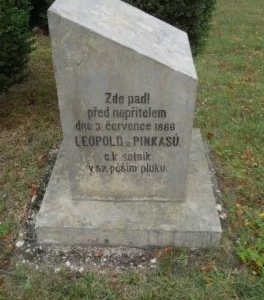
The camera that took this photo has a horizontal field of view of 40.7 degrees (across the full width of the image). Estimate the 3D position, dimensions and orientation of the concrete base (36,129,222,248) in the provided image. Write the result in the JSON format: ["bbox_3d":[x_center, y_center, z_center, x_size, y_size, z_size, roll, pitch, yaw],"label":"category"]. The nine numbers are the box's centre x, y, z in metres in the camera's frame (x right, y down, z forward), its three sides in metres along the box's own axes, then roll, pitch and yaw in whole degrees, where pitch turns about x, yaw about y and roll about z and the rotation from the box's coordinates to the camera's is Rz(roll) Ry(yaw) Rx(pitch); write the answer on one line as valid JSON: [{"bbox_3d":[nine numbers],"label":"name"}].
[{"bbox_3d":[-0.005,0.170,2.161,0.930,0.136,0.918,1,37,1],"label":"concrete base"}]

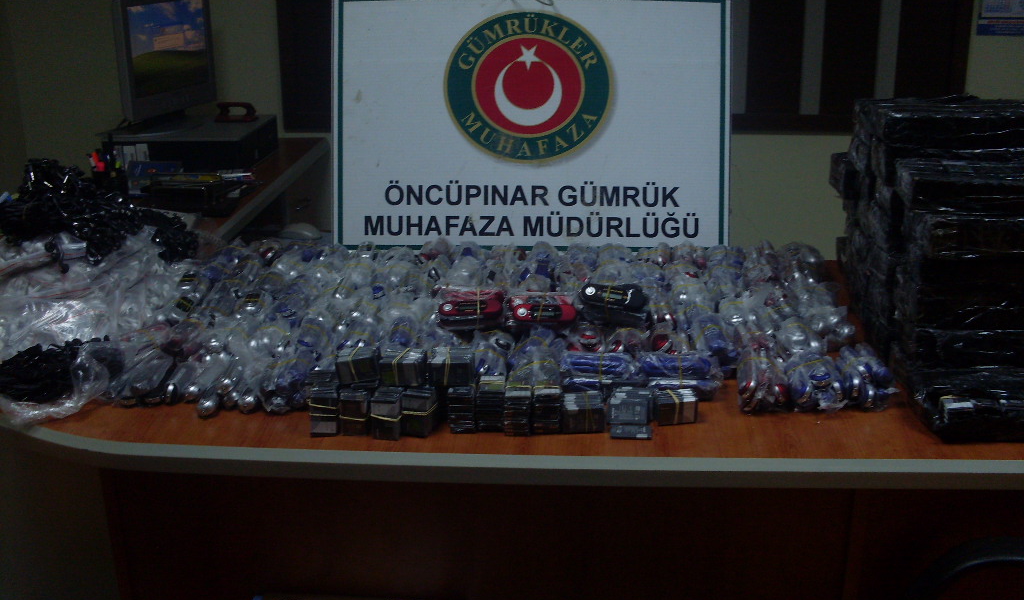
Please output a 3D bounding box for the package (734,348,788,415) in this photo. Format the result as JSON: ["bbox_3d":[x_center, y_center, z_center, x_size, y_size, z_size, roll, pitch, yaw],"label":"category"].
[{"bbox_3d":[0.330,0.107,1.488,0.061,0.055,0.095,3,16,10],"label":"package"}]

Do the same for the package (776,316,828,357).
[{"bbox_3d":[0.444,0.058,1.747,0.068,0.043,0.088,0,18,2],"label":"package"}]

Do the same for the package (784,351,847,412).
[{"bbox_3d":[0.401,0.107,1.498,0.075,0.048,0.095,3,16,12],"label":"package"}]

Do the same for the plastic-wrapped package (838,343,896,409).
[{"bbox_3d":[0.472,0.101,1.502,0.062,0.058,0.095,3,16,11],"label":"plastic-wrapped package"}]

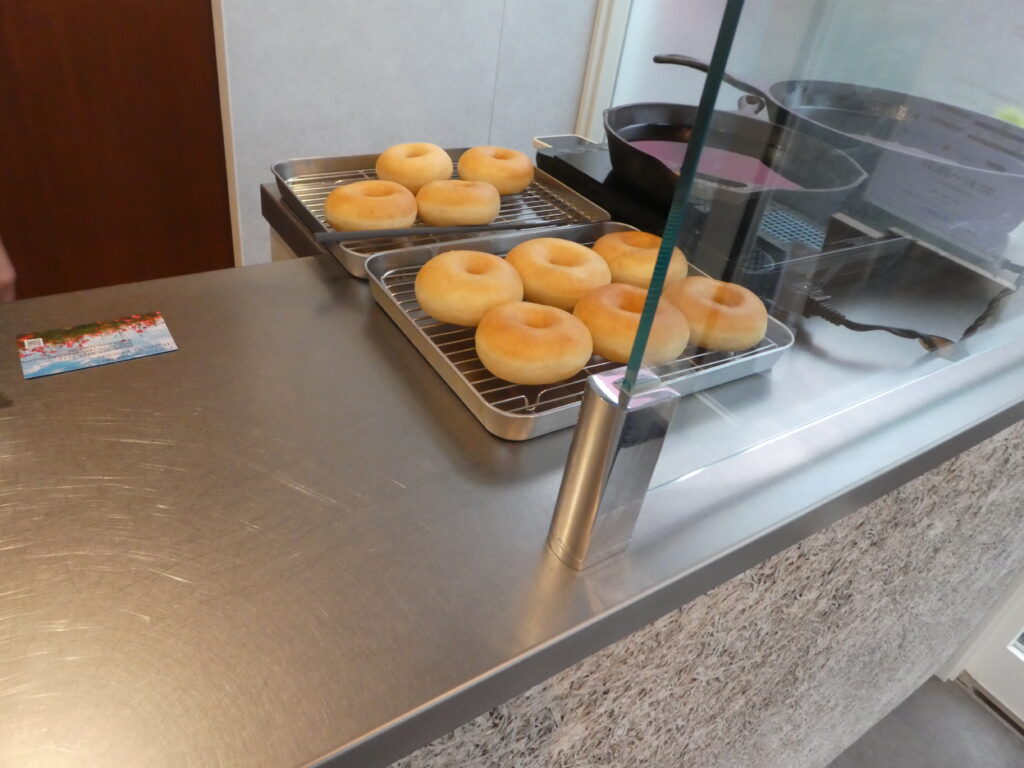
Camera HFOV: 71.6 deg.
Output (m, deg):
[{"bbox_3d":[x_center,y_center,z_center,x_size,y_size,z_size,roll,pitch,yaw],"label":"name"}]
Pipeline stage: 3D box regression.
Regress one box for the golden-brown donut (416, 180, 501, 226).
[{"bbox_3d":[-0.052,-0.176,0.698,0.084,0.033,0.084,6,35,-5],"label":"golden-brown donut"}]

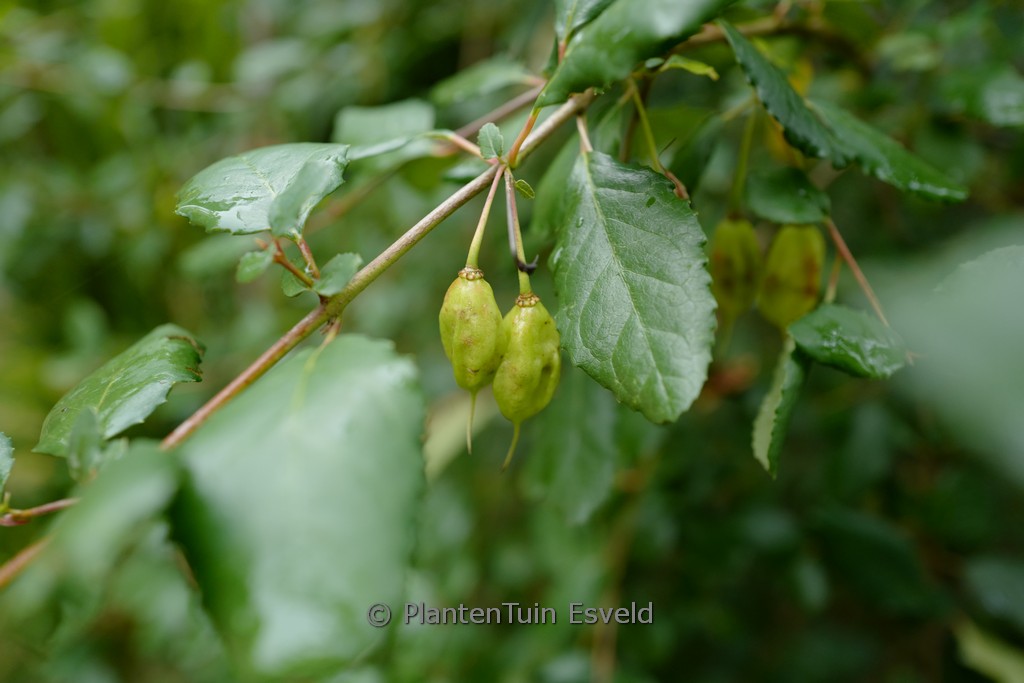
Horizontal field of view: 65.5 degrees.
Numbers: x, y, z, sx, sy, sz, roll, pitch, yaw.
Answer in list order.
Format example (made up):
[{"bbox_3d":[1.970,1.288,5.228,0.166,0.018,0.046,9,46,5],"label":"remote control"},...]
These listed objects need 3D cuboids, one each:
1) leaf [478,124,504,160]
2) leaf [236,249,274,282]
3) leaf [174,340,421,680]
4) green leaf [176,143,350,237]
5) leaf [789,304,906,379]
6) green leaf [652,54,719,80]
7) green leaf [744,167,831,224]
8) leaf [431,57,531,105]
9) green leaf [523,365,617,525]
[{"bbox_3d":[-0.007,-0.065,0.258,0.008,0.012,0.004,-11,-6,-2],"label":"leaf"},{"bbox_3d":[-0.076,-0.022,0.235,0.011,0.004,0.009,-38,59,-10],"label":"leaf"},{"bbox_3d":[-0.052,0.039,0.205,0.056,0.088,0.018,-4,-26,-2],"label":"leaf"},{"bbox_3d":[-0.078,-0.048,0.250,0.052,0.016,0.046,-25,42,-16],"label":"green leaf"},{"bbox_3d":[0.129,0.000,0.305,0.046,0.014,0.032,8,38,1],"label":"leaf"},{"bbox_3d":[0.063,-0.100,0.290,0.024,0.008,0.009,7,12,4],"label":"green leaf"},{"bbox_3d":[0.094,-0.050,0.272,0.029,0.008,0.022,14,55,18],"label":"green leaf"},{"bbox_3d":[-0.011,-0.101,0.310,0.038,0.010,0.026,-11,48,-19],"label":"leaf"},{"bbox_3d":[0.026,0.043,0.360,0.043,0.081,0.016,0,-12,0],"label":"green leaf"}]

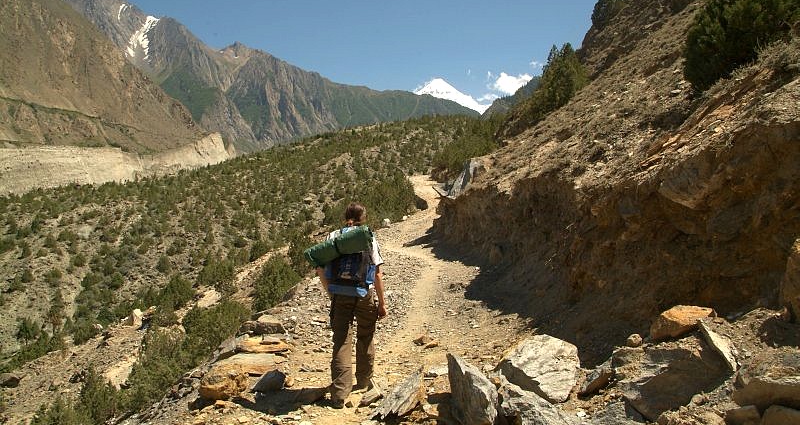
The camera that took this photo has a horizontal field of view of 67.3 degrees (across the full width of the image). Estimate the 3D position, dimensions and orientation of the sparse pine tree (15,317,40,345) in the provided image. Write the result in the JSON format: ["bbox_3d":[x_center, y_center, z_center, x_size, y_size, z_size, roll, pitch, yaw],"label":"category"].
[{"bbox_3d":[-20.470,6.540,33.000,1.429,1.539,1.450,0,2,0],"label":"sparse pine tree"}]

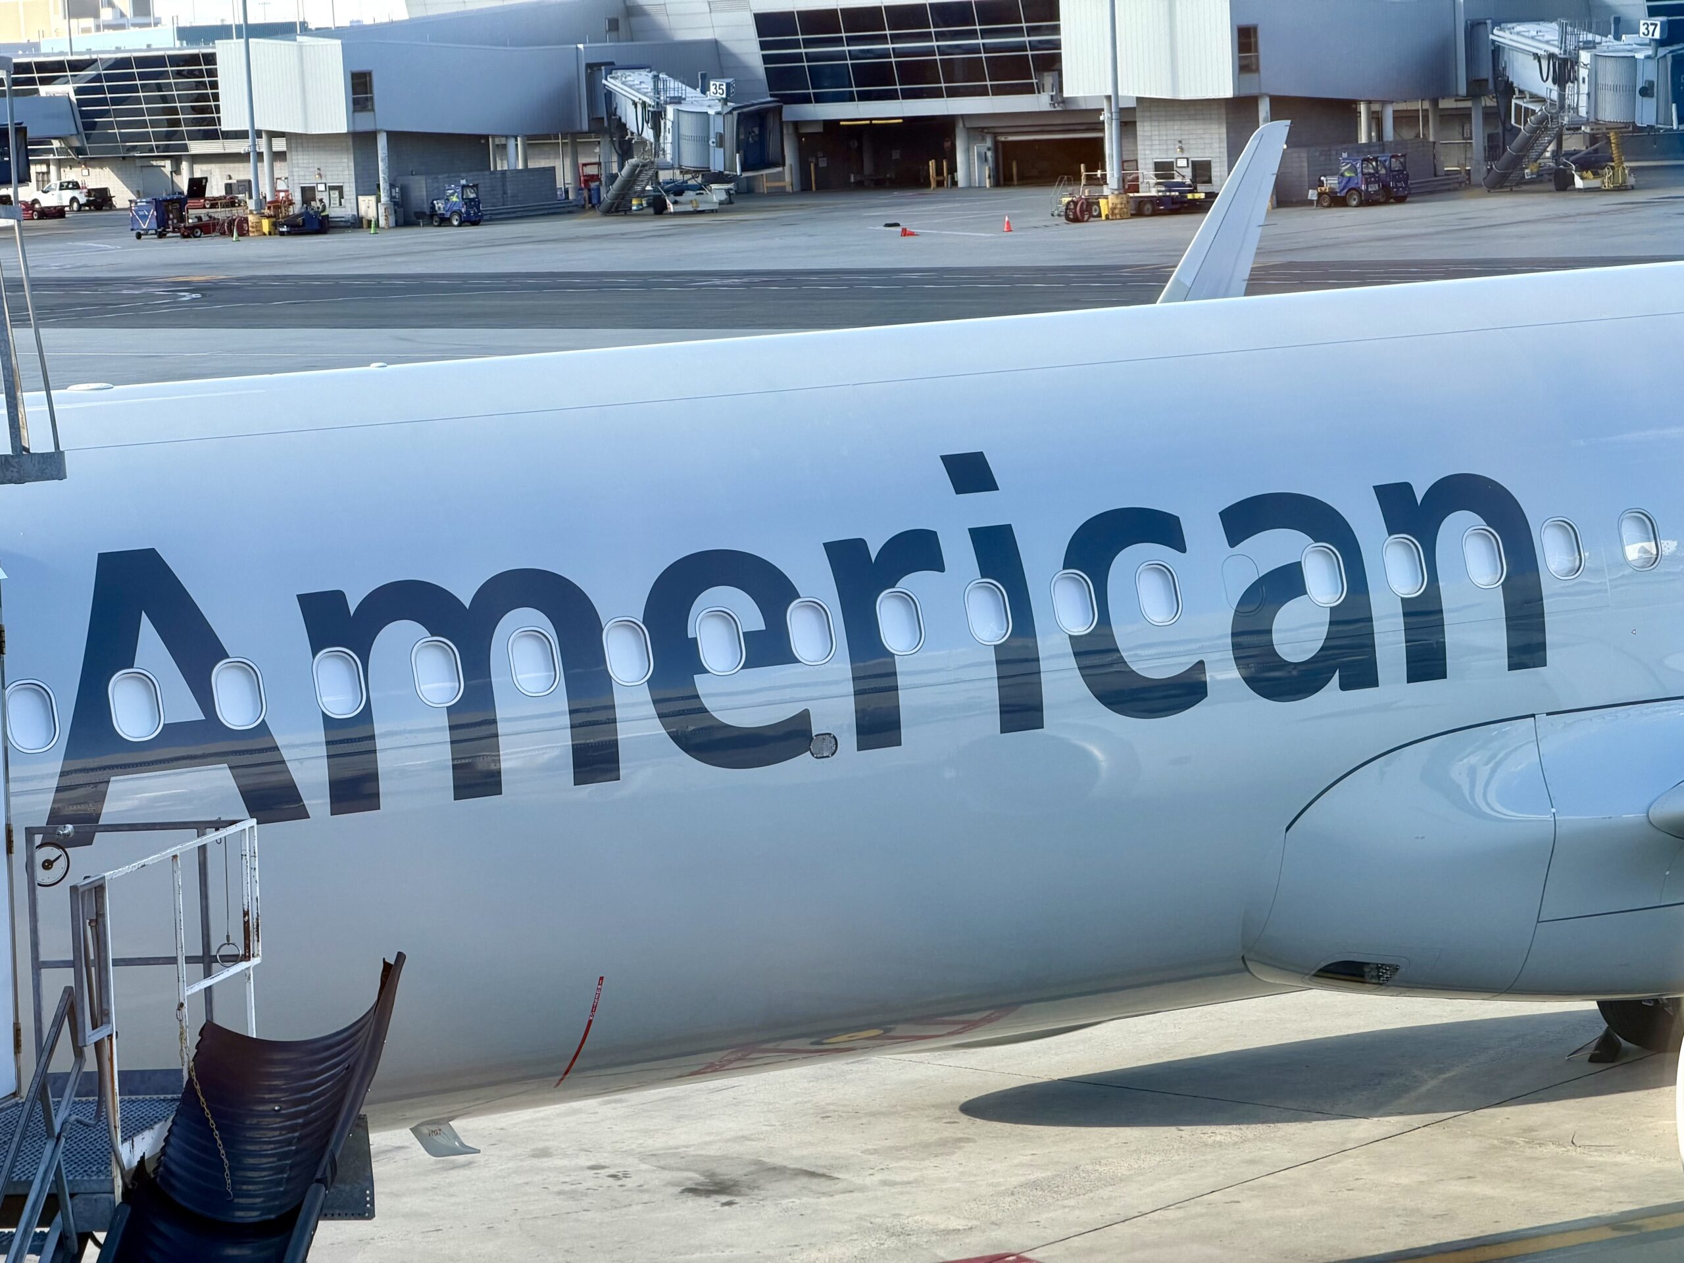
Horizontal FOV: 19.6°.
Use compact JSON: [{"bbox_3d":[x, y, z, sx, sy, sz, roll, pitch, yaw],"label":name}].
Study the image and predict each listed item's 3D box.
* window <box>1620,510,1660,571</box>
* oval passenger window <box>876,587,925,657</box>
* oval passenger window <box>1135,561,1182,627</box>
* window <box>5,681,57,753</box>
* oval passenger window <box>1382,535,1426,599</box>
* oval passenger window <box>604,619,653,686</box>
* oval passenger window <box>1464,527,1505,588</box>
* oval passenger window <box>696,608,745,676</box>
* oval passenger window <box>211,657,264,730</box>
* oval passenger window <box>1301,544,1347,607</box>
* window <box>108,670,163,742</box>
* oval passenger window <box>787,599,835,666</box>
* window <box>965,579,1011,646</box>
[{"bbox_3d":[4.585,-0.521,28.027,0.275,0.367,0.050,-6,-8,-26],"label":"window"},{"bbox_3d":[0.307,-0.048,25.945,0.275,0.367,0.050,-6,-8,-26],"label":"oval passenger window"},{"bbox_3d":[1.733,-0.206,26.639,0.275,0.367,0.050,-6,-8,-26],"label":"oval passenger window"},{"bbox_3d":[-3.971,0.425,23.864,0.275,0.367,0.050,-6,-8,-26],"label":"window"},{"bbox_3d":[3.043,-0.349,26.323,0.250,0.350,0.040,-6,-10,-26],"label":"oval passenger window"},{"bbox_3d":[-1.077,0.103,24.330,0.250,0.350,0.040,-6,-10,-26],"label":"oval passenger window"},{"bbox_3d":[3.634,-0.416,27.565,0.275,0.367,0.050,-6,-8,-26],"label":"oval passenger window"},{"bbox_3d":[-0.620,0.053,24.552,0.250,0.350,0.040,-6,-10,-26],"label":"oval passenger window"},{"bbox_3d":[-3.021,0.320,24.326,0.275,0.367,0.050,-6,-8,-26],"label":"oval passenger window"},{"bbox_3d":[2.684,-0.311,27.102,0.275,0.367,0.050,-6,-8,-26],"label":"oval passenger window"},{"bbox_3d":[-3.496,0.373,24.095,0.275,0.367,0.050,-6,-8,-26],"label":"window"},{"bbox_3d":[-0.162,0.003,24.773,0.250,0.350,0.040,-6,-10,-26],"label":"oval passenger window"},{"bbox_3d":[0.782,-0.101,26.177,0.275,0.367,0.050,-6,-8,-26],"label":"window"}]

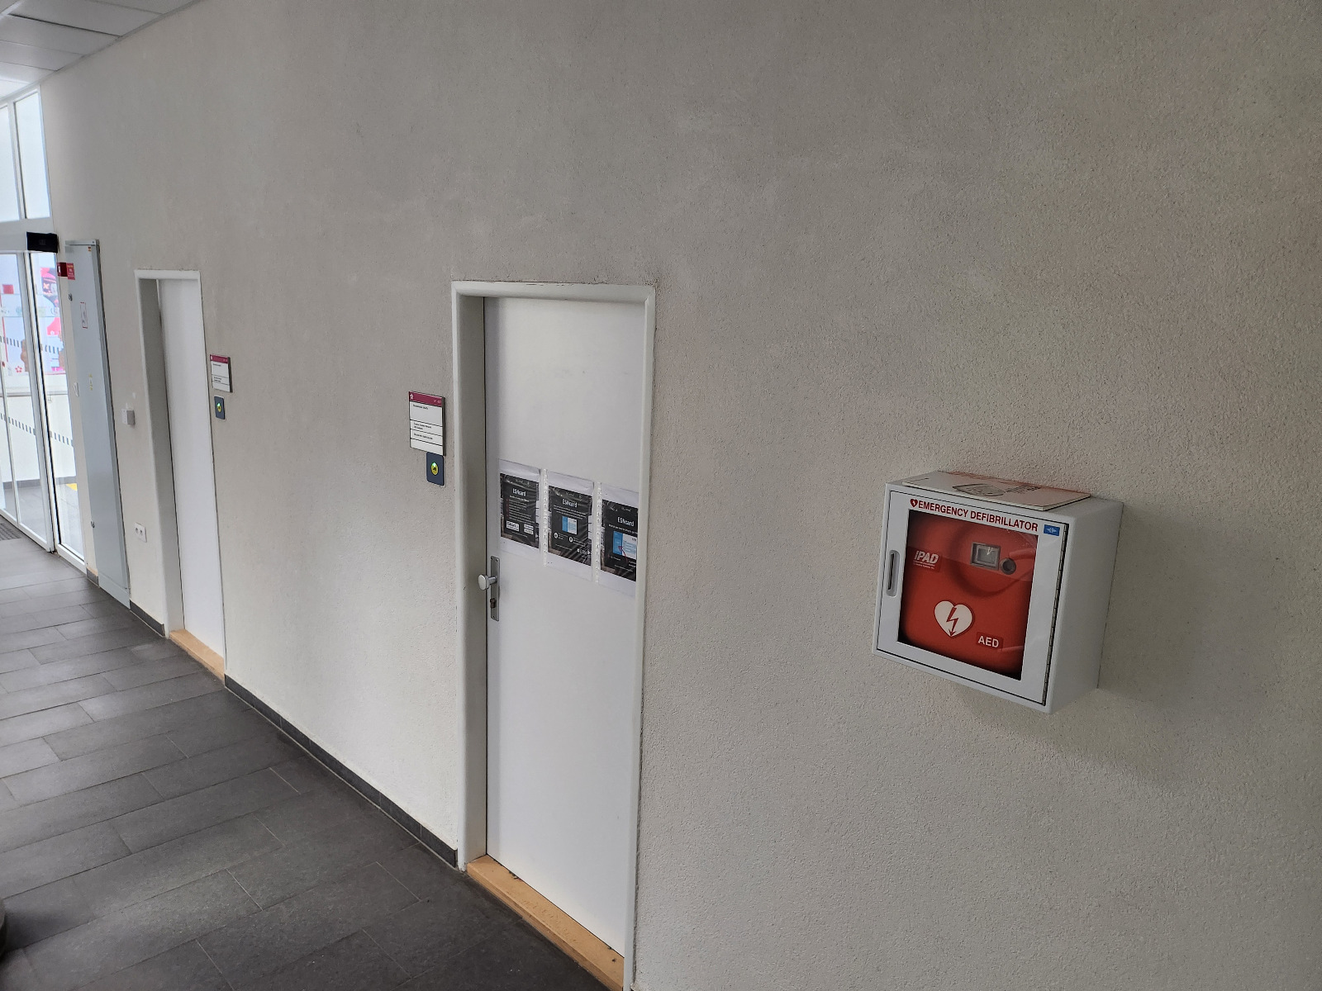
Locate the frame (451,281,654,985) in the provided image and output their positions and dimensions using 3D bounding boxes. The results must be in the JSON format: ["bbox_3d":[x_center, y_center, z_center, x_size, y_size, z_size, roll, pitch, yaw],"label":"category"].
[{"bbox_3d":[-0.323,0.409,2.780,0.871,2.040,0.140,13,17,42],"label":"frame"}]

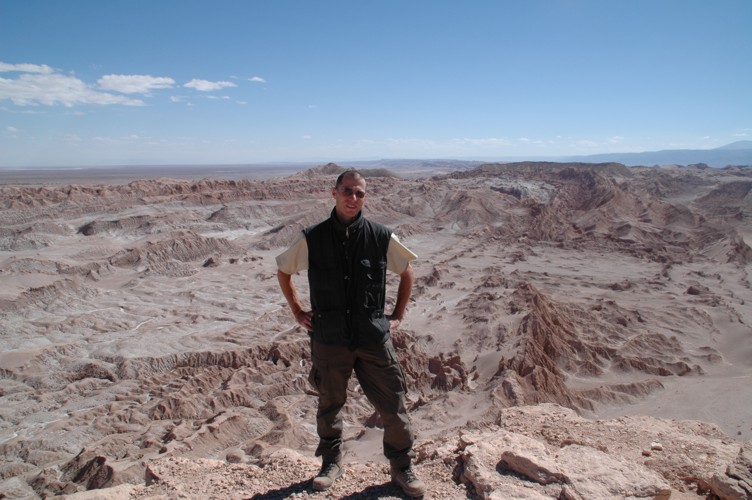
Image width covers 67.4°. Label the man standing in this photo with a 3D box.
[{"bbox_3d":[-0.130,0.465,3.100,0.780,1.780,0.420,-1,9,-3],"label":"man standing"}]

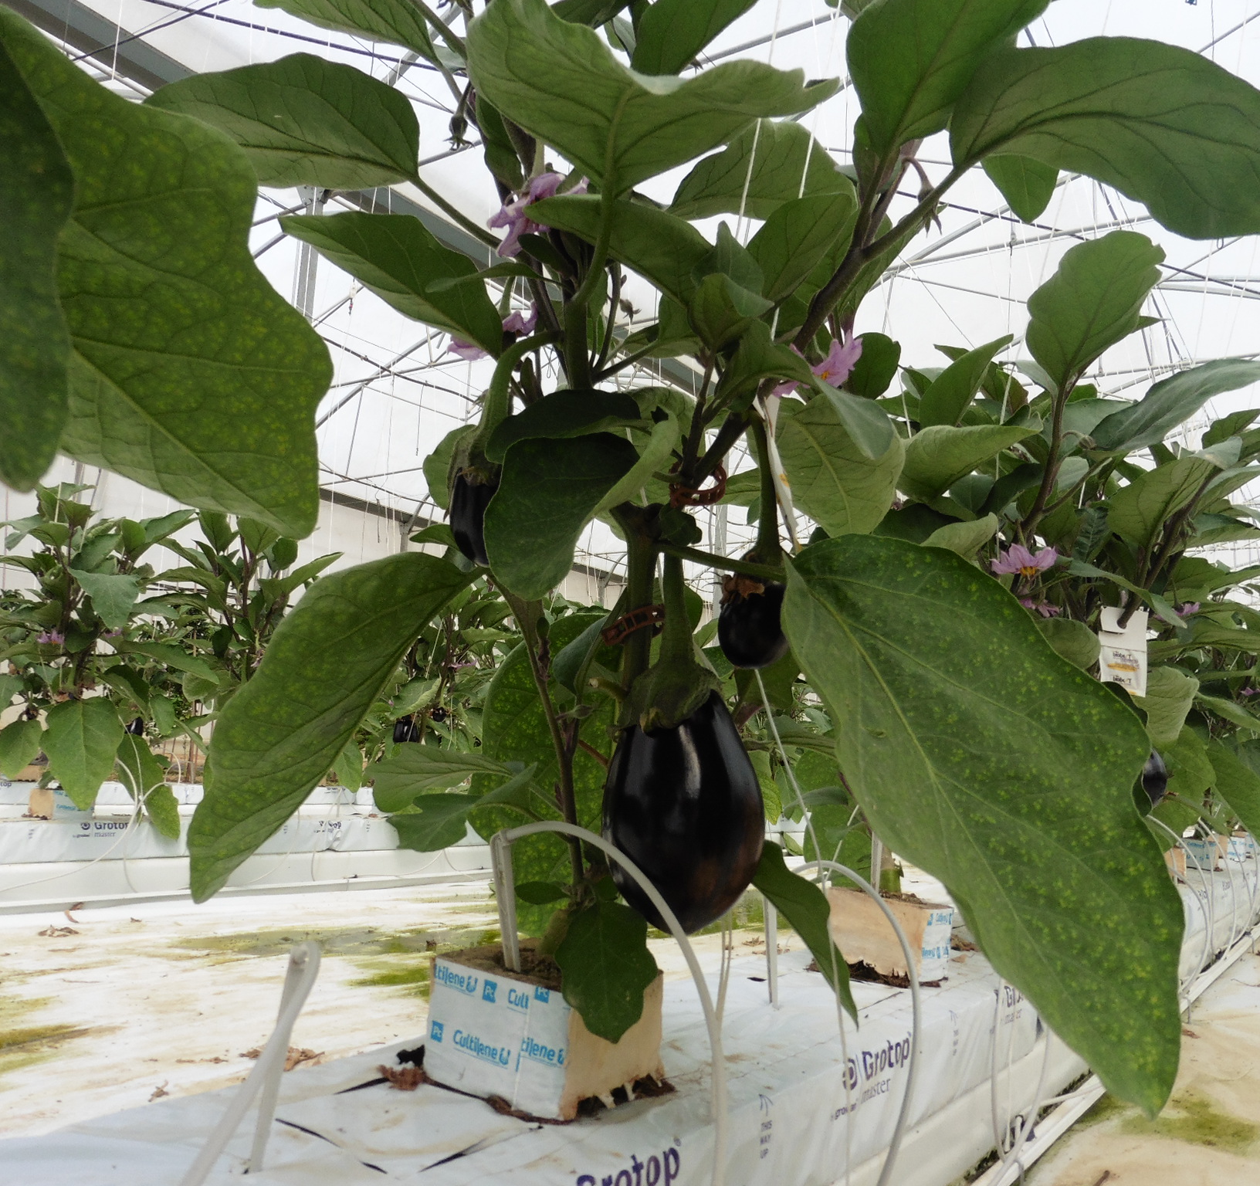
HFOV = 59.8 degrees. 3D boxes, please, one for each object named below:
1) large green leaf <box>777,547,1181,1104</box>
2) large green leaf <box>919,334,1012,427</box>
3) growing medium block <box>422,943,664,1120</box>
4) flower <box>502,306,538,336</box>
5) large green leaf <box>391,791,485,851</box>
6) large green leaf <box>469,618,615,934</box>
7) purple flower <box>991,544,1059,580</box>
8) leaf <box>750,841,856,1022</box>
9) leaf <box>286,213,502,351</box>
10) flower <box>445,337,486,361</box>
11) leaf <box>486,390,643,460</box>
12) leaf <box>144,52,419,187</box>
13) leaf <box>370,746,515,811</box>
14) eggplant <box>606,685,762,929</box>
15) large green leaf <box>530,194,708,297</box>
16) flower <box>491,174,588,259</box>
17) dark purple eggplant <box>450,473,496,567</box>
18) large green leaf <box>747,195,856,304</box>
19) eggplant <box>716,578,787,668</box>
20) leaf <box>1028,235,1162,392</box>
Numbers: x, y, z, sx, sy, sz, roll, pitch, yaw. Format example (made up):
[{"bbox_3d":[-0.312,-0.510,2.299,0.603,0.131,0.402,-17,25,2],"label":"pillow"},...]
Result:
[{"bbox_3d":[0.164,0.086,0.520,0.135,0.306,0.060,-21,-33,-14],"label":"large green leaf"},{"bbox_3d":[0.309,-0.195,1.010,0.055,0.100,0.050,38,19,7],"label":"large green leaf"},{"bbox_3d":[-0.048,0.258,0.658,0.100,0.065,0.100,0,-9,34],"label":"growing medium block"},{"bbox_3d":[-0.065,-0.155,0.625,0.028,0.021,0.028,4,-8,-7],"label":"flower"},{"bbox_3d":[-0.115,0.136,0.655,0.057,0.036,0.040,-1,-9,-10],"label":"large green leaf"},{"bbox_3d":[-0.052,0.124,0.740,0.115,0.215,0.040,5,0,15],"label":"large green leaf"},{"bbox_3d":[0.348,-0.027,0.965,0.057,0.033,0.052,0,-9,20],"label":"purple flower"},{"bbox_3d":[0.111,0.208,0.675,0.058,0.130,0.035,-28,-6,-33],"label":"leaf"},{"bbox_3d":[-0.143,-0.201,0.690,0.152,0.030,0.085,31,-31,-8],"label":"leaf"},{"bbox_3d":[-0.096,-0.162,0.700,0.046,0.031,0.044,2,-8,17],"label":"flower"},{"bbox_3d":[-0.035,-0.091,0.595,0.085,0.036,0.050,-9,9,-2],"label":"leaf"},{"bbox_3d":[-0.216,-0.294,0.690,0.166,0.035,0.105,7,-21,-14],"label":"leaf"},{"bbox_3d":[-0.114,0.114,0.665,0.089,0.058,0.025,6,31,-6],"label":"leaf"},{"bbox_3d":[0.030,0.122,0.615,0.090,0.137,0.090,0,-8,3],"label":"eggplant"},{"bbox_3d":[-0.006,-0.191,0.610,0.110,0.042,0.055,27,15,-9],"label":"large green leaf"},{"bbox_3d":[-0.059,-0.242,0.700,0.058,0.048,0.050,2,-8,17],"label":"flower"},{"bbox_3d":[-0.084,-0.041,0.610,0.036,0.055,0.036,-5,4,-7],"label":"dark purple eggplant"},{"bbox_3d":[0.100,-0.200,0.640,0.055,0.080,0.040,42,19,-5],"label":"large green leaf"},{"bbox_3d":[0.078,0.017,0.690,0.045,0.063,0.045,4,-7,3],"label":"eggplant"},{"bbox_3d":[0.423,-0.258,1.000,0.100,0.145,0.055,23,21,16],"label":"leaf"}]

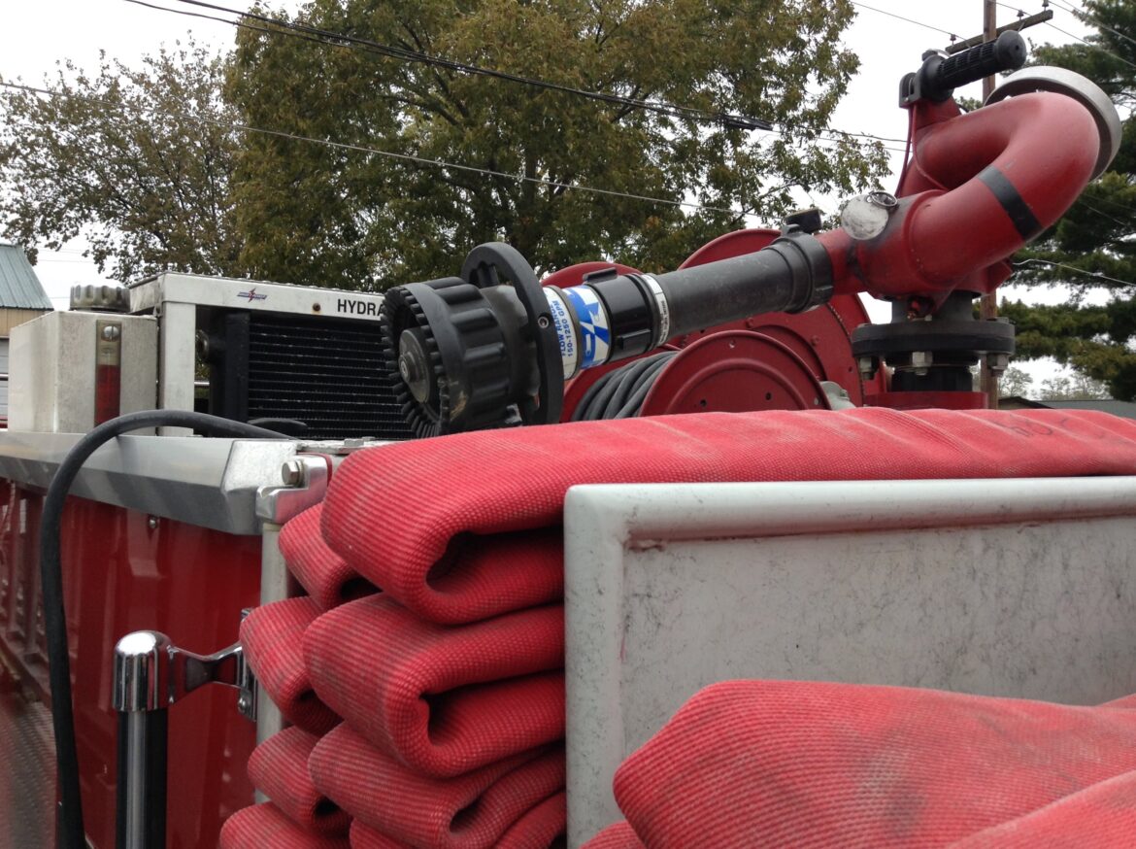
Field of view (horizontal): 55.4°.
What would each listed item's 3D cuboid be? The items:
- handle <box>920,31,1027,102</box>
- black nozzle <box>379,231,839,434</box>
[{"bbox_3d":[0.484,-0.430,1.285,0.052,0.052,0.128,1,-1,-25],"label":"handle"},{"bbox_3d":[0.059,-0.117,1.169,0.508,0.205,0.205,-16,6,-25],"label":"black nozzle"}]

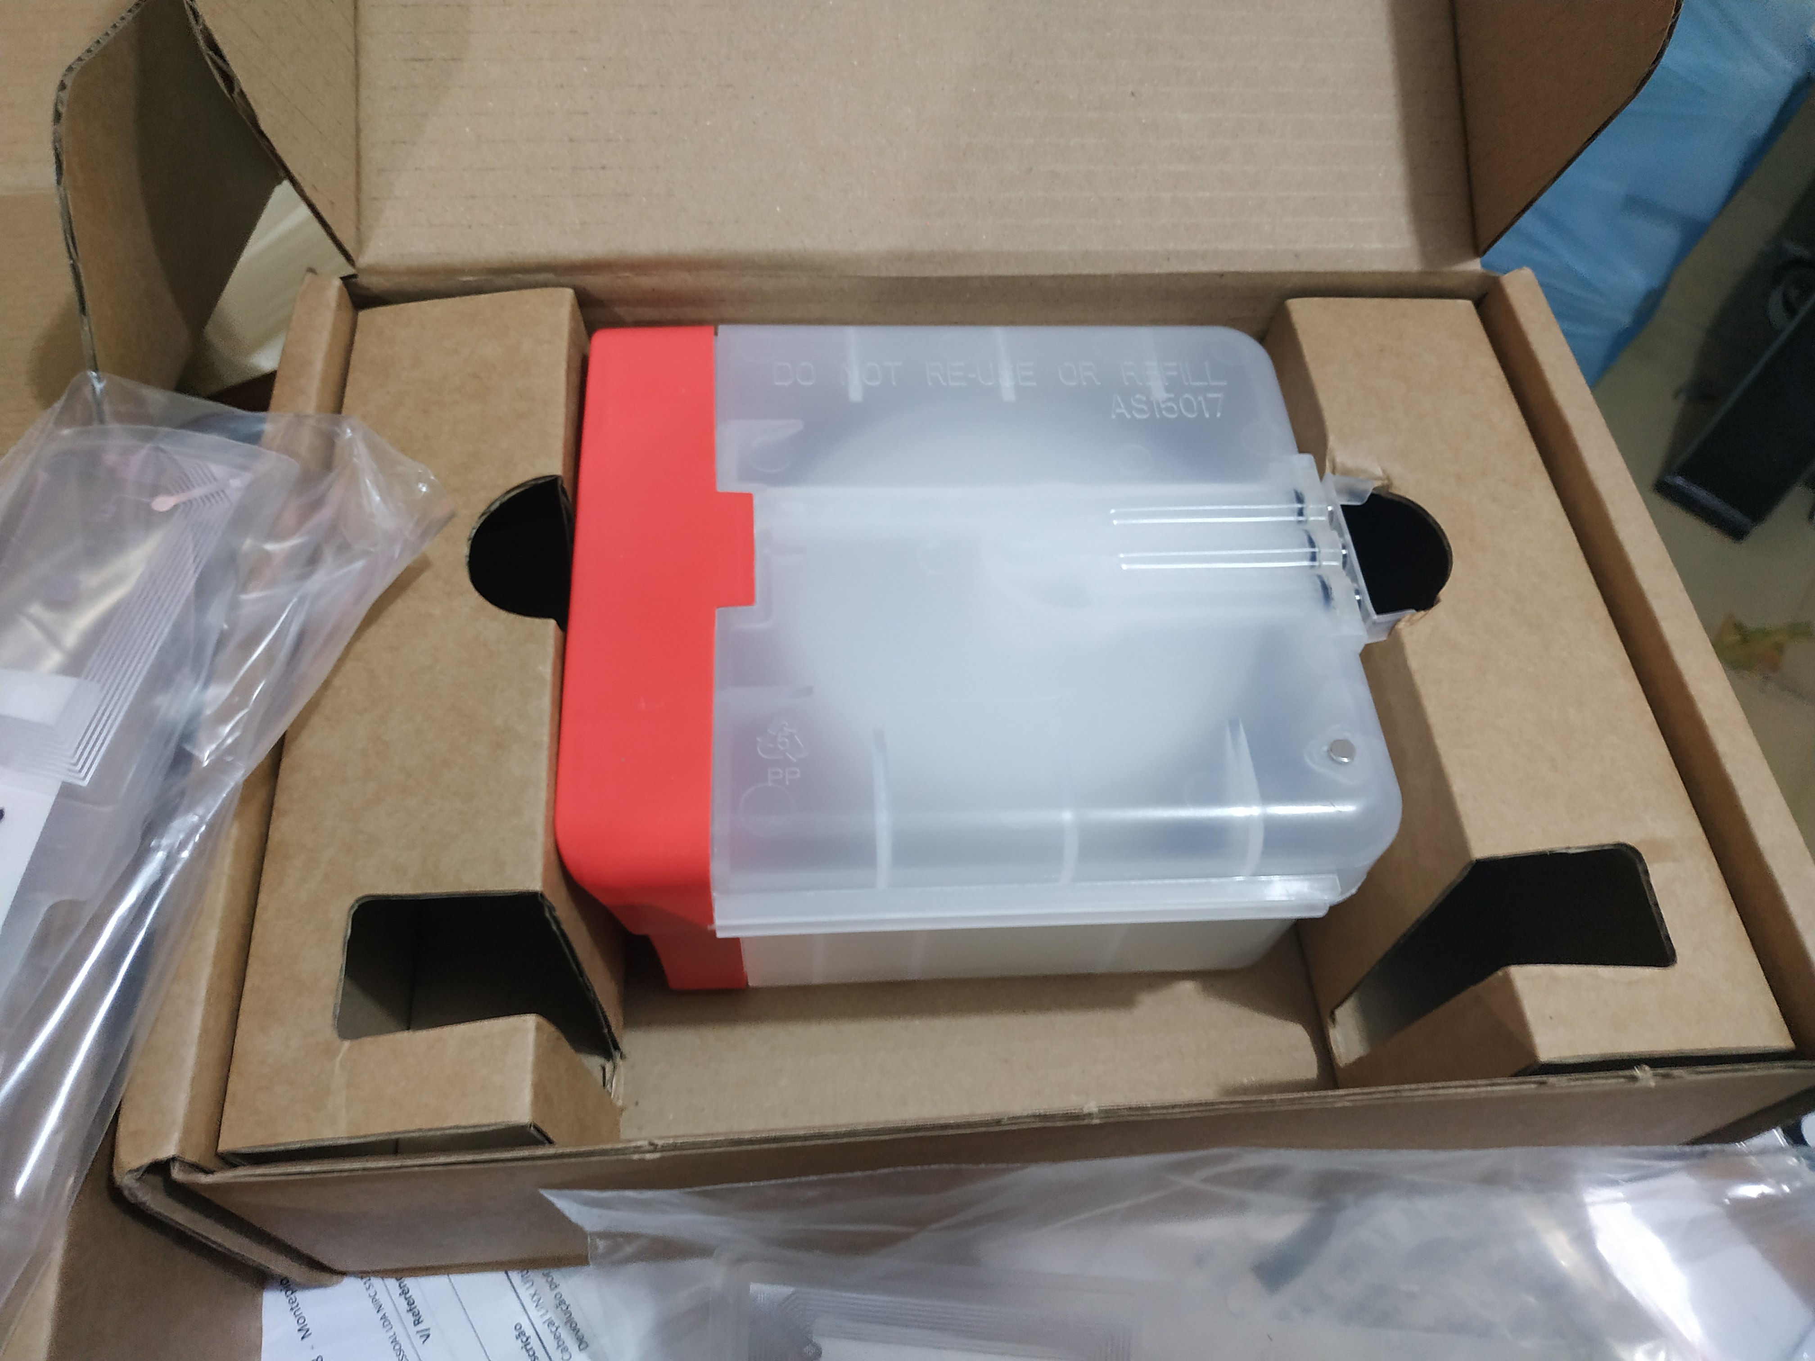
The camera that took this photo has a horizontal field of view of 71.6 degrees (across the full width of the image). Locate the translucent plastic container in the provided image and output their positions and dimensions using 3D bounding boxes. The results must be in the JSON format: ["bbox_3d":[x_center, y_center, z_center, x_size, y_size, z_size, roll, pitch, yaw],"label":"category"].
[{"bbox_3d":[0.012,-0.004,0.294,0.165,0.088,0.137,-2,60,-5],"label":"translucent plastic container"}]

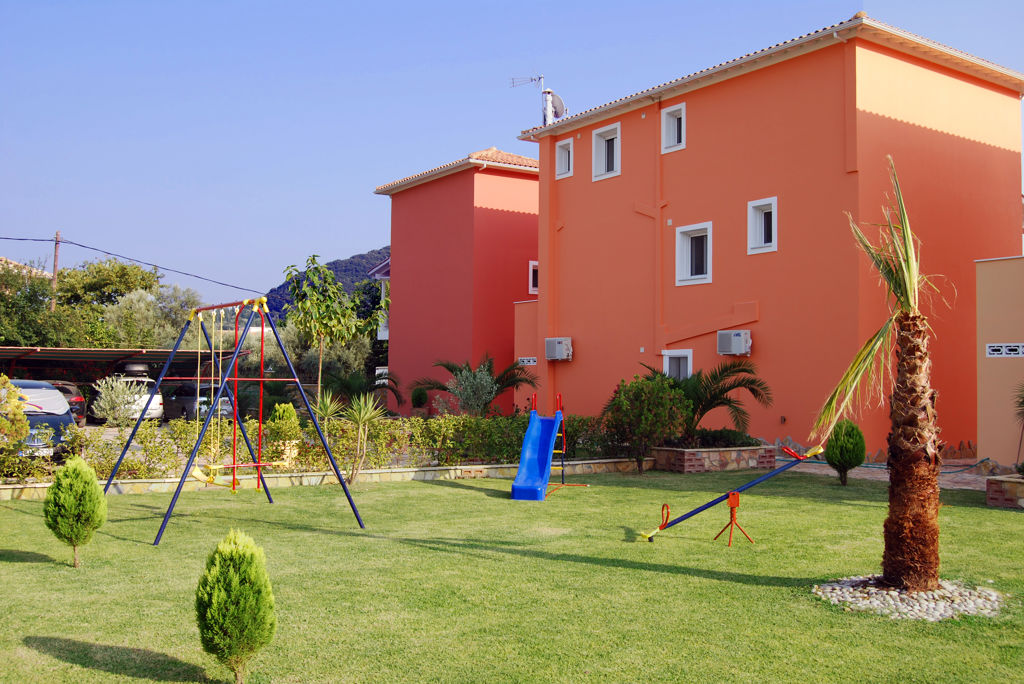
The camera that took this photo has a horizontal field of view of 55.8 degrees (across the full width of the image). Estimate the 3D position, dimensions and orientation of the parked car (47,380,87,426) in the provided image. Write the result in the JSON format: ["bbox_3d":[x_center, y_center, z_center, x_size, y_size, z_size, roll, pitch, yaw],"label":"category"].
[{"bbox_3d":[-14.891,1.944,30.729,1.790,1.470,4.300,2,-3,-34],"label":"parked car"}]

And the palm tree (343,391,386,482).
[{"bbox_3d":[-2.180,1.411,14.299,0.665,1.330,0.650,1,-2,-9],"label":"palm tree"}]

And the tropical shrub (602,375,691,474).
[{"bbox_3d":[2.251,1.361,15.958,1.385,1.616,1.350,0,-2,8],"label":"tropical shrub"}]

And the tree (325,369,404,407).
[{"bbox_3d":[-4.365,1.499,28.440,2.410,1.381,2.200,1,-2,-9],"label":"tree"}]

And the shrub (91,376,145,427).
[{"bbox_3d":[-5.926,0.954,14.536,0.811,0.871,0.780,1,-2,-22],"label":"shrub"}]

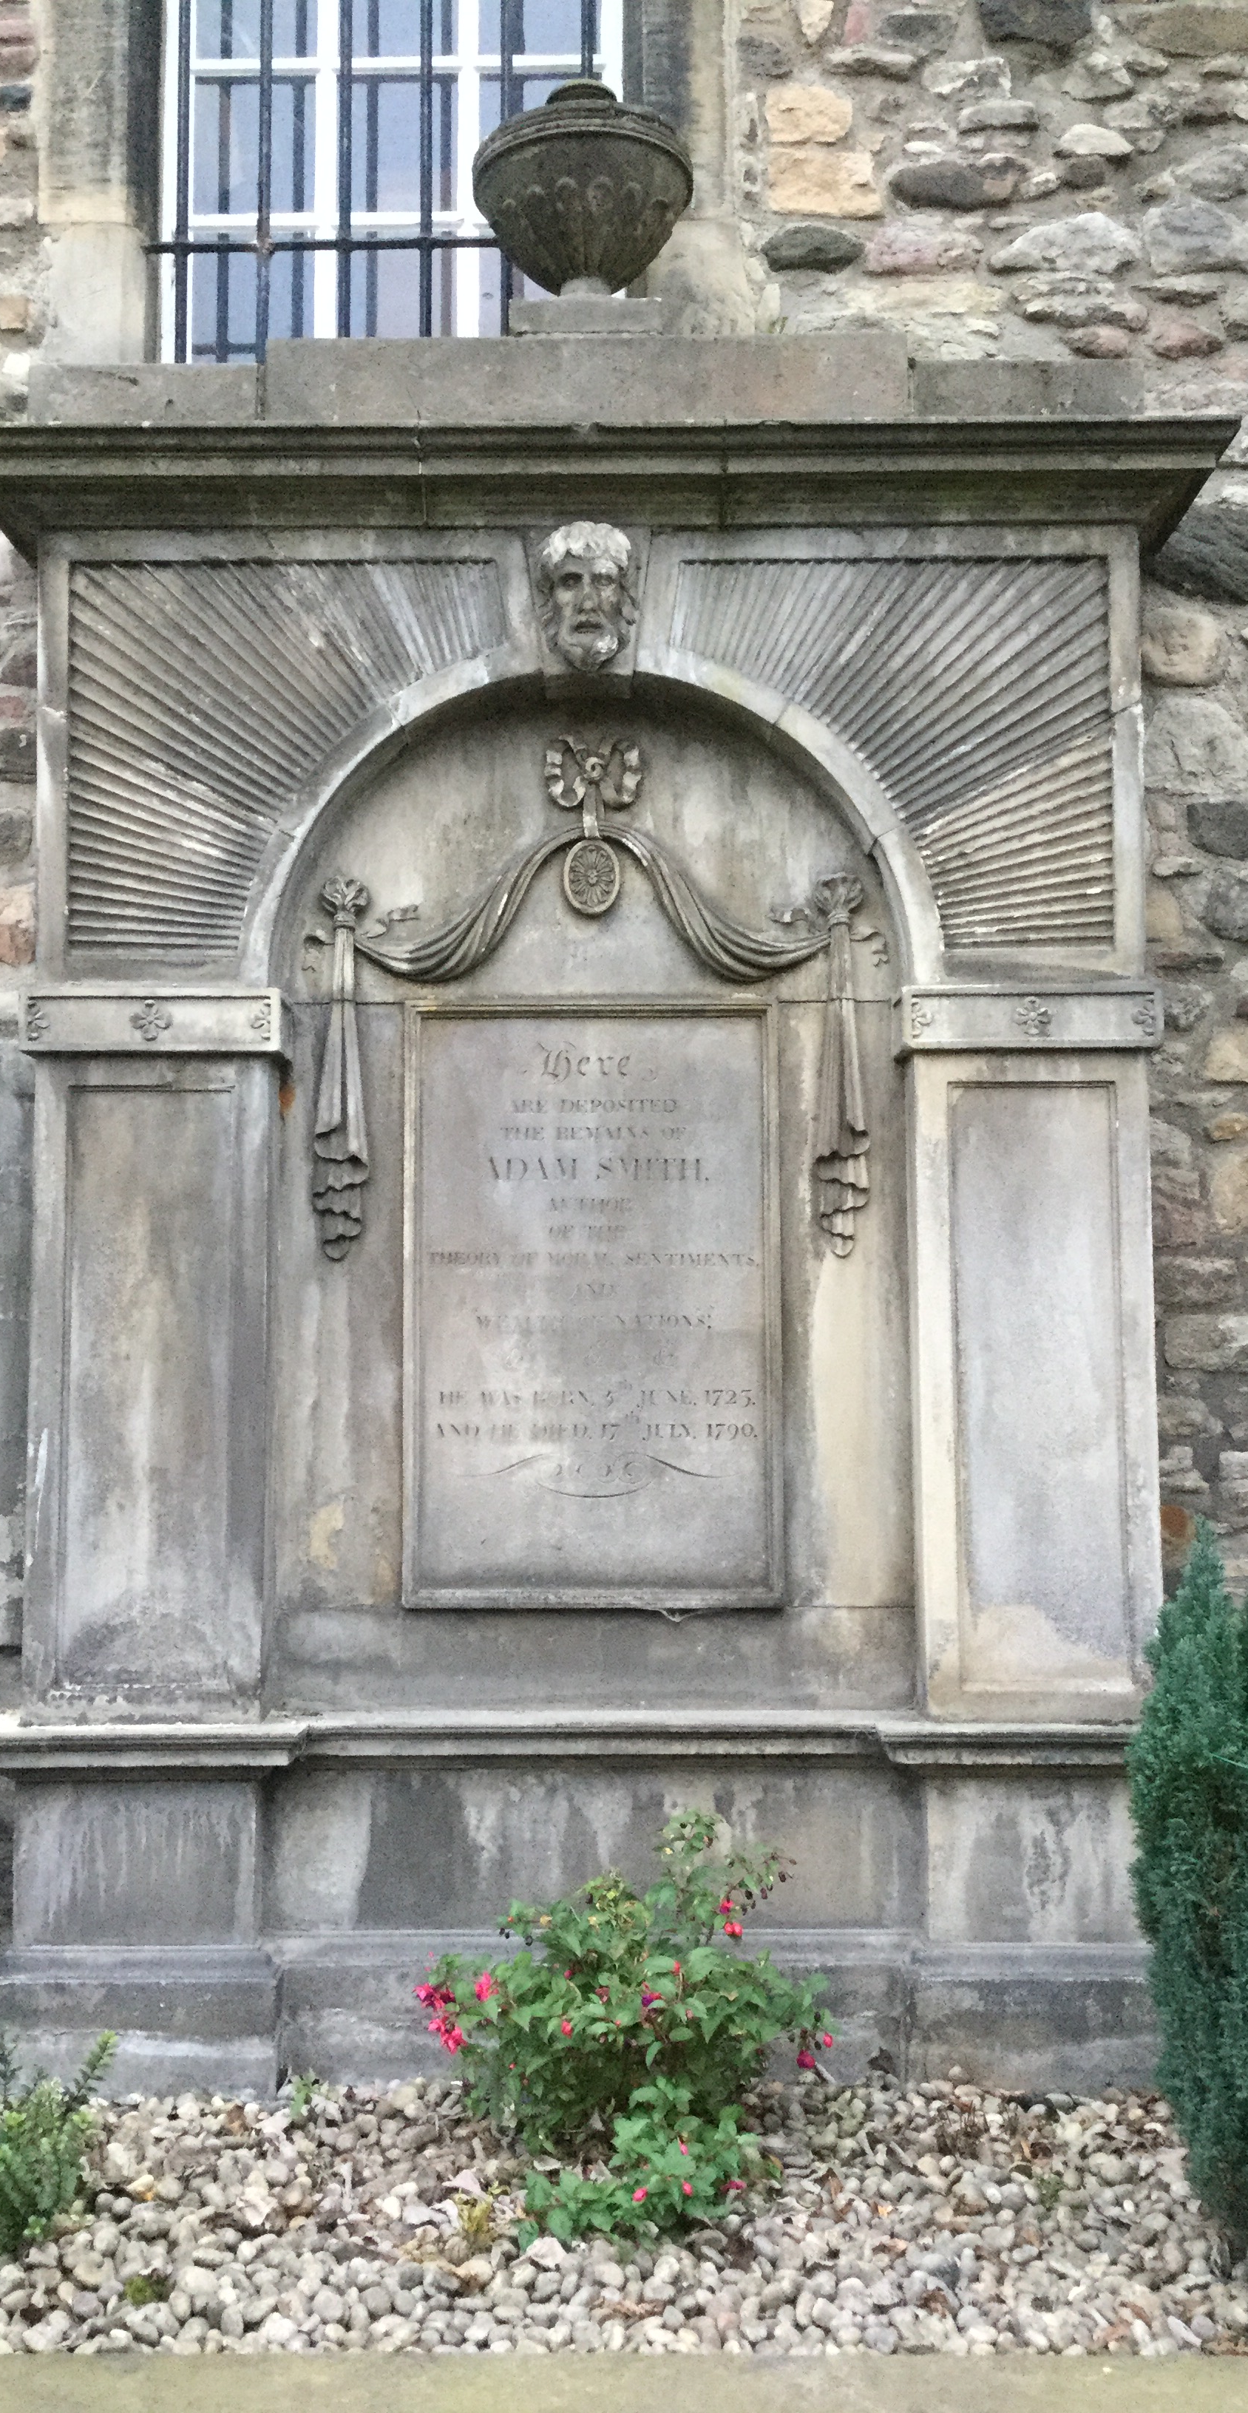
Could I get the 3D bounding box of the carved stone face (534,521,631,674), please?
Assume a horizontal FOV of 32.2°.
[{"bbox_3d":[-0.082,-1.299,4.582,0.206,0.314,0.170,0,-5,0],"label":"carved stone face"}]

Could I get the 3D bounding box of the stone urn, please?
[{"bbox_3d":[-0.094,-2.257,4.901,0.500,0.587,0.500,0,-5,0],"label":"stone urn"}]

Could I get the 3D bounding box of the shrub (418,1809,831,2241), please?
[{"bbox_3d":[0.002,1.411,3.871,0.711,0.608,0.639,0,-5,0],"label":"shrub"}]

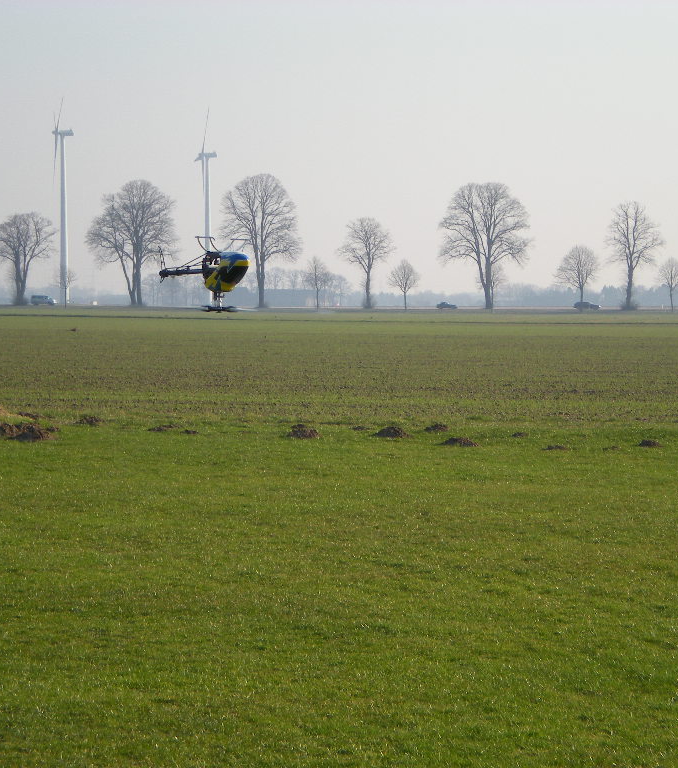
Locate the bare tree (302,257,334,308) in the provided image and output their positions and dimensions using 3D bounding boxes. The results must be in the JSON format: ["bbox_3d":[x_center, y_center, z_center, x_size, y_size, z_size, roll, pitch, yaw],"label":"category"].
[{"bbox_3d":[-3.960,-19.050,636.000,5.660,9.810,5.490,0,1,0],"label":"bare tree"}]

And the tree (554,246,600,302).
[{"bbox_3d":[43.190,-19.240,612.000,8.170,11.800,7.920,0,1,0],"label":"tree"}]

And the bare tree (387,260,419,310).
[{"bbox_3d":[12.100,-18.530,628.000,5.770,9.500,5.600,0,1,0],"label":"bare tree"}]

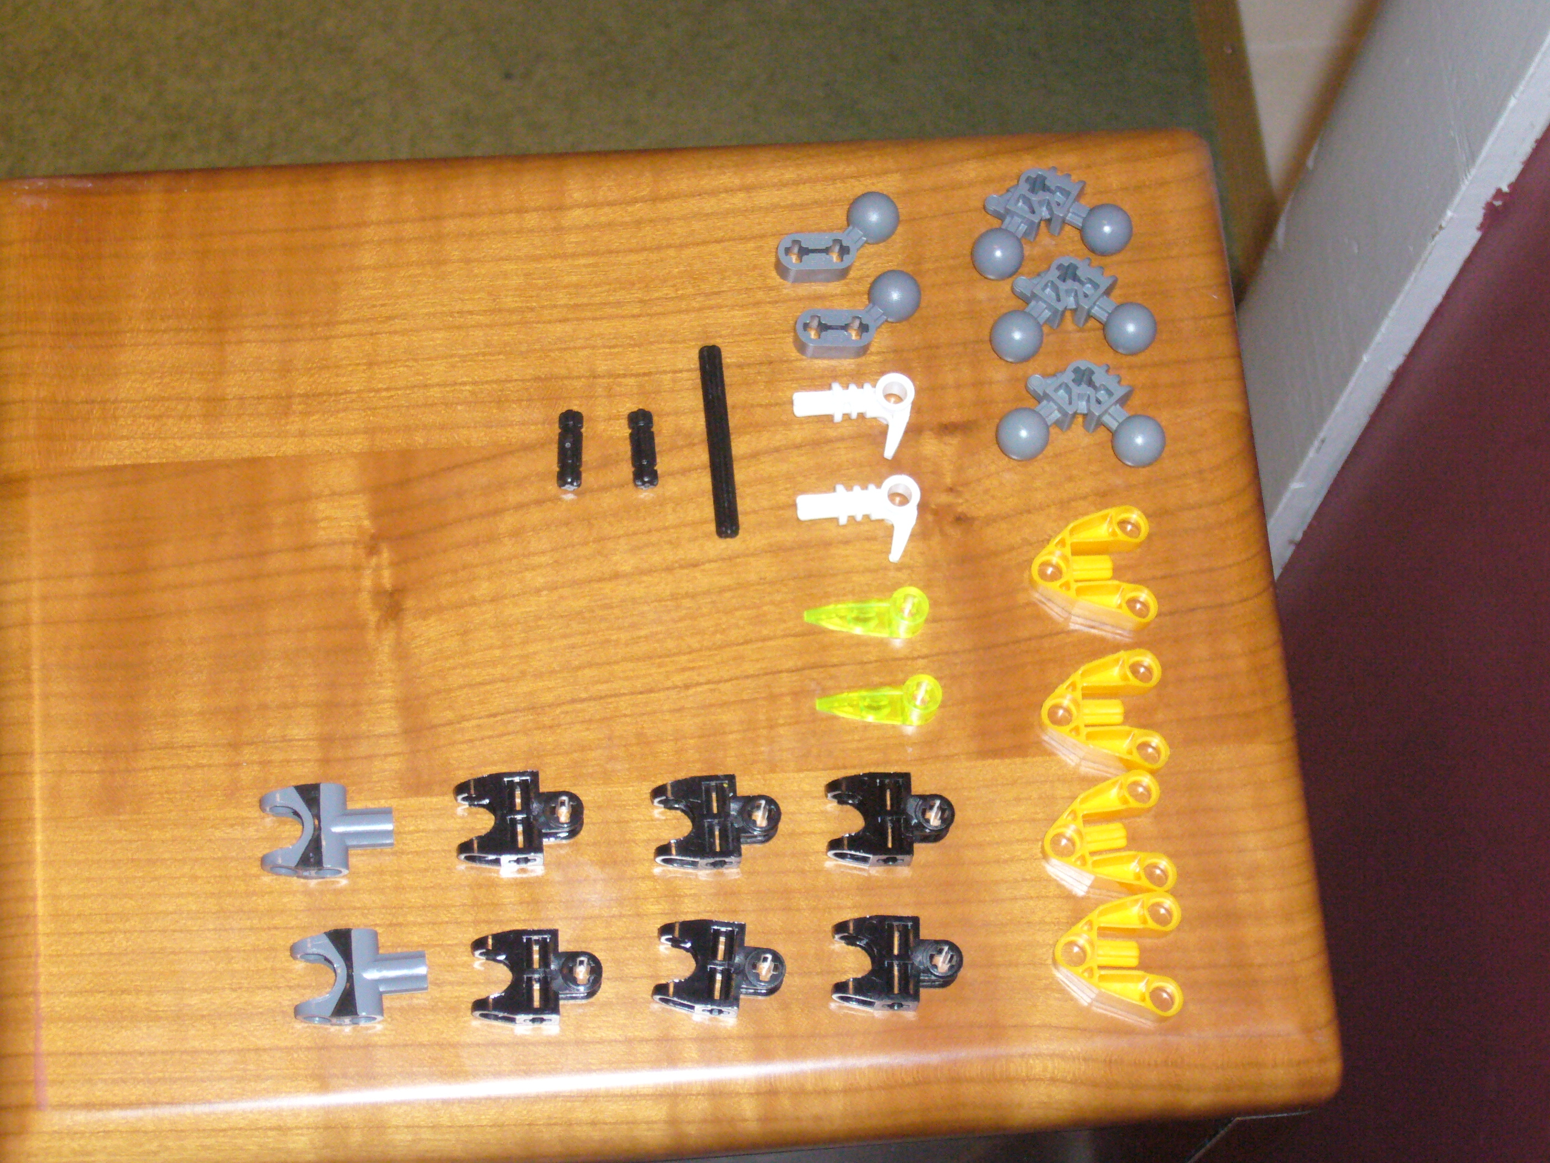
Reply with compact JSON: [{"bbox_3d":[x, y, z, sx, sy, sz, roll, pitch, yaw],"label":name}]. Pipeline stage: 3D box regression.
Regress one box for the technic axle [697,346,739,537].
[{"bbox_3d":[-0.011,-0.027,0.684,0.005,0.005,0.039,-3,70,-4],"label":"technic axle"}]

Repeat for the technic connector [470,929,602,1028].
[{"bbox_3d":[-0.043,0.072,0.645,0.024,0.008,0.016,-1,70,-3],"label":"technic connector"}]

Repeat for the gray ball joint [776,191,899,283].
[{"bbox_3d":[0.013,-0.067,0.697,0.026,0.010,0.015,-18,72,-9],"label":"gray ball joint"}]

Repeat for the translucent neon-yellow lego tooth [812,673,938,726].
[{"bbox_3d":[0.019,0.023,0.657,0.023,0.008,0.008,-2,66,-1],"label":"translucent neon-yellow lego tooth"}]

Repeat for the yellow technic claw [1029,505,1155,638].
[{"bbox_3d":[0.060,-0.001,0.668,0.023,0.008,0.023,-3,66,-2],"label":"yellow technic claw"}]

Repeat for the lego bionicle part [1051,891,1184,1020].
[{"bbox_3d":[0.063,0.069,0.651,0.023,0.008,0.024,1,70,-2],"label":"lego bionicle part"}]

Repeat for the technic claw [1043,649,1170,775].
[{"bbox_3d":[0.061,0.026,0.656,0.023,0.008,0.023,-3,66,-1],"label":"technic claw"}]

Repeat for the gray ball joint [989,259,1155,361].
[{"bbox_3d":[0.058,-0.053,0.694,0.033,0.010,0.019,-4,70,-4],"label":"gray ball joint"}]

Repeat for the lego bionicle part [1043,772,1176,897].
[{"bbox_3d":[0.060,0.048,0.646,0.023,0.008,0.023,-8,66,-3],"label":"lego bionicle part"}]

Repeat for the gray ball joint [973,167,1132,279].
[{"bbox_3d":[0.054,-0.071,0.700,0.033,0.010,0.019,-13,71,-7],"label":"gray ball joint"}]

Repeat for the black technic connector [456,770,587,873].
[{"bbox_3d":[-0.047,0.044,0.648,0.024,0.008,0.016,-5,66,-2],"label":"black technic connector"}]

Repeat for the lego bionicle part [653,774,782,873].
[{"bbox_3d":[-0.011,0.045,0.647,0.024,0.008,0.016,-4,66,-2],"label":"lego bionicle part"}]

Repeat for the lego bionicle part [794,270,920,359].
[{"bbox_3d":[0.016,-0.052,0.689,0.025,0.010,0.017,1,66,0],"label":"lego bionicle part"}]

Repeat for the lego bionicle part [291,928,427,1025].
[{"bbox_3d":[-0.075,0.071,0.635,0.024,0.008,0.016,-5,66,-2],"label":"lego bionicle part"}]

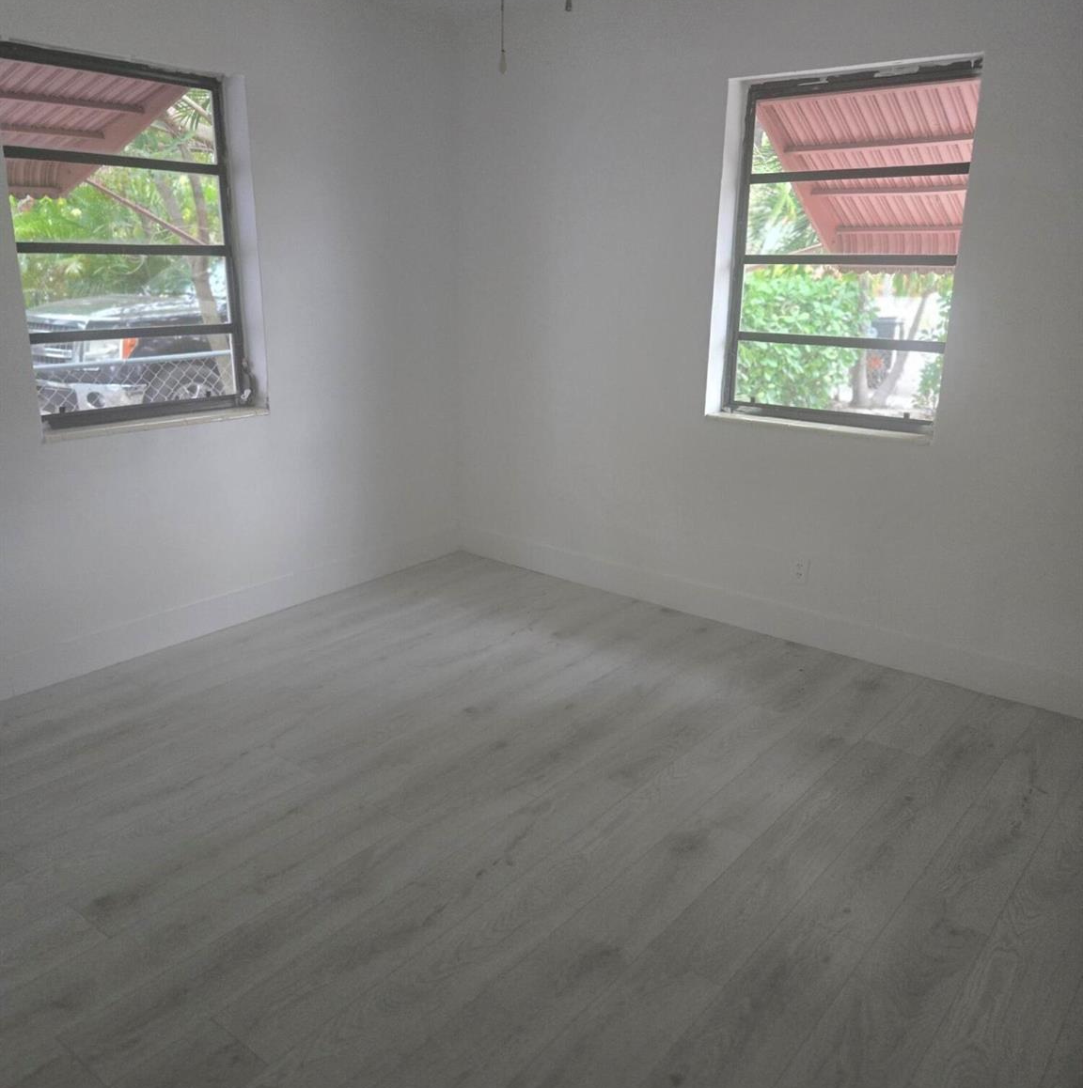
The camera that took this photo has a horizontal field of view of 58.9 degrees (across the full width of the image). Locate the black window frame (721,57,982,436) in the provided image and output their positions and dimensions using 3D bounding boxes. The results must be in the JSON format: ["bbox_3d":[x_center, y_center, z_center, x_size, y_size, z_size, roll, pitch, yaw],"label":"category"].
[{"bbox_3d":[1.128,-1.069,3.583,0.900,1.240,0.065,14,21,37],"label":"black window frame"}]

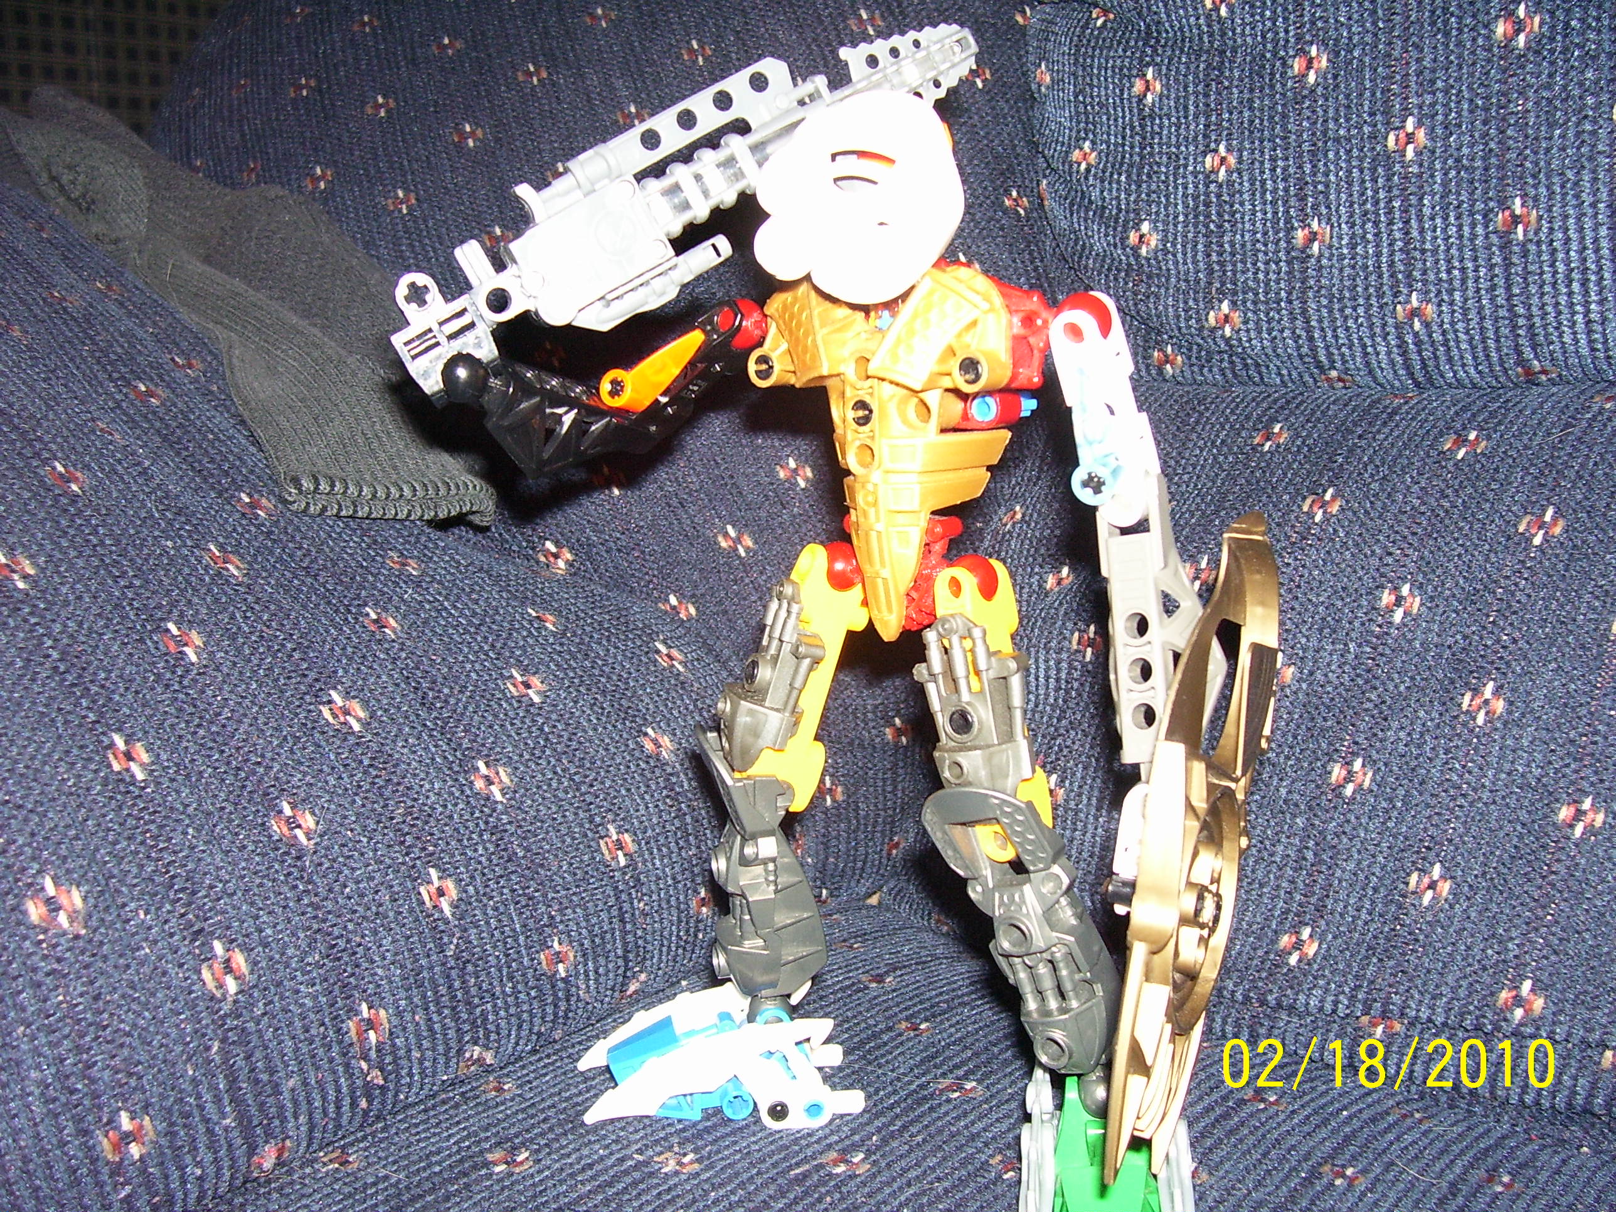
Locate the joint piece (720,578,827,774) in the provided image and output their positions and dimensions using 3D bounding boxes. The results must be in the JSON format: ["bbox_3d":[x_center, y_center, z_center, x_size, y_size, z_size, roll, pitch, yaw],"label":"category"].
[{"bbox_3d":[-0.007,0.013,0.310,0.012,0.036,0.020,13,-3,-30],"label":"joint piece"}]

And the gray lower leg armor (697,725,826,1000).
[{"bbox_3d":[-0.009,0.051,0.320,0.022,0.057,0.020,-3,8,-22],"label":"gray lower leg armor"}]

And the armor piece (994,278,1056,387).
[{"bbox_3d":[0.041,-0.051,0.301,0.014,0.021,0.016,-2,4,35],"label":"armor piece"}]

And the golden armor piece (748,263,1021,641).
[{"bbox_3d":[0.013,-0.027,0.296,0.051,0.069,0.025,-2,4,35],"label":"golden armor piece"}]

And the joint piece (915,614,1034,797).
[{"bbox_3d":[0.032,0.019,0.303,0.020,0.036,0.012,-10,-3,32],"label":"joint piece"}]

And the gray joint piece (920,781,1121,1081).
[{"bbox_3d":[0.040,0.060,0.298,0.020,0.057,0.022,-20,-8,24],"label":"gray joint piece"}]

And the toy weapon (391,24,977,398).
[{"bbox_3d":[-0.024,-0.087,0.325,0.136,0.034,0.018,-34,0,-19],"label":"toy weapon"}]

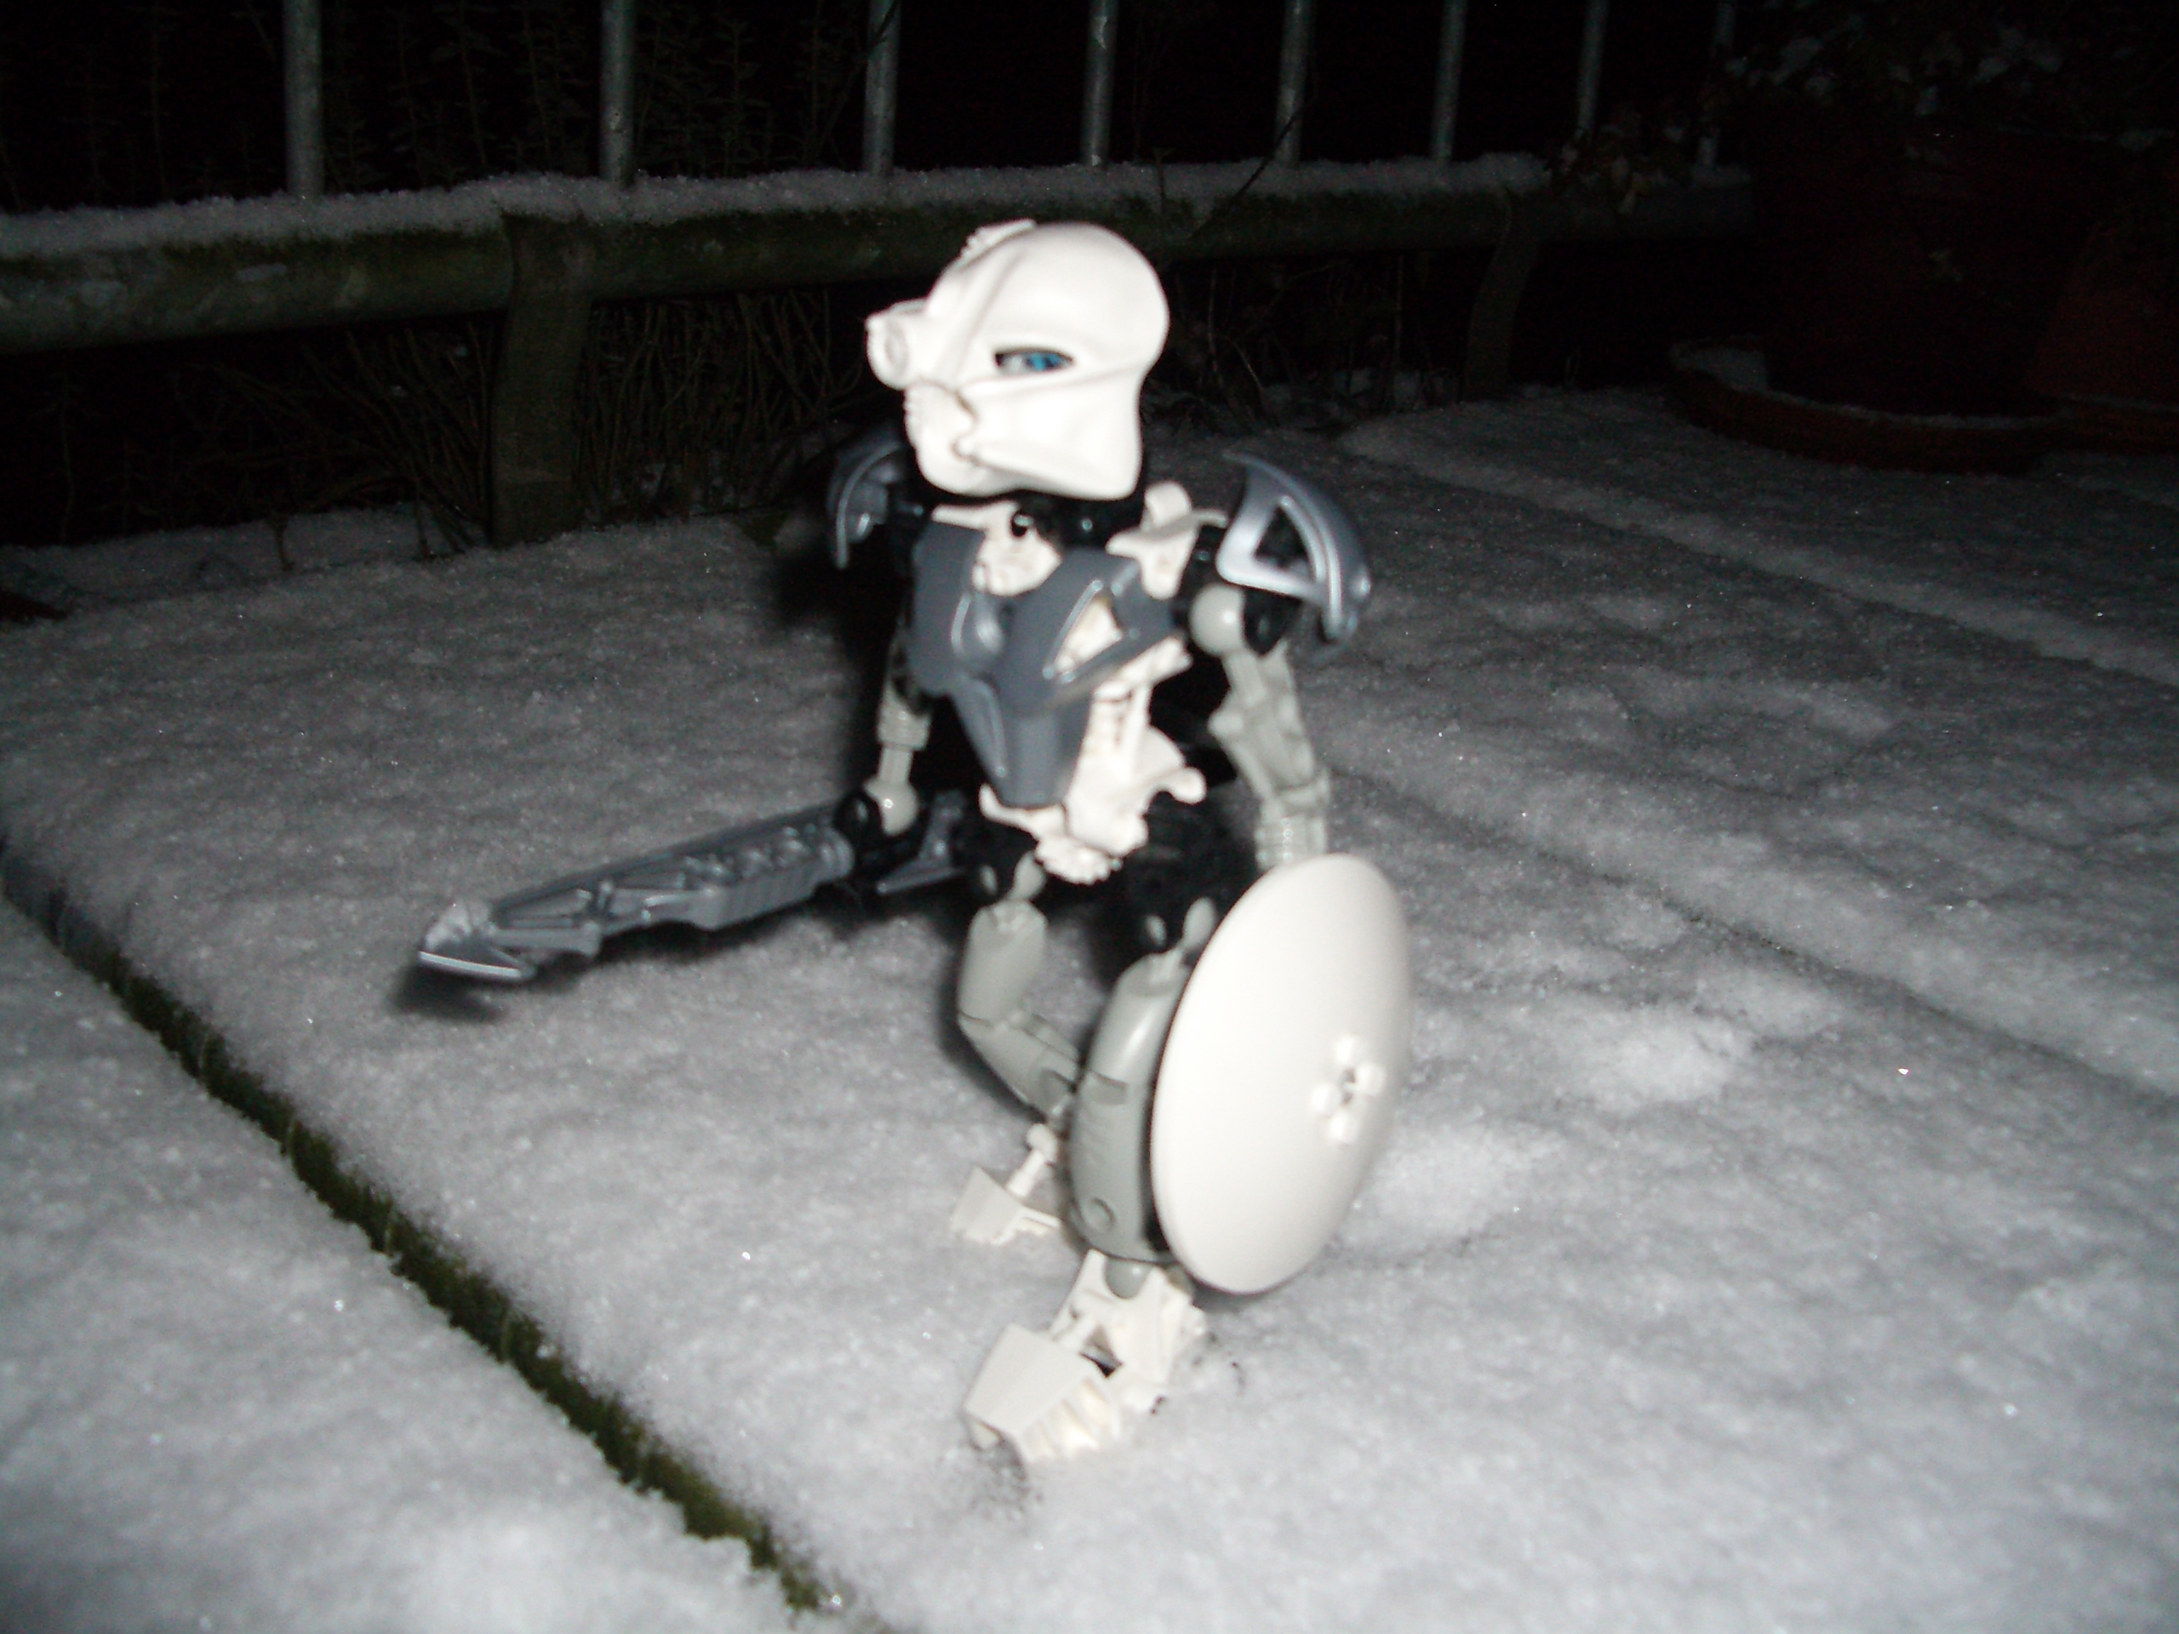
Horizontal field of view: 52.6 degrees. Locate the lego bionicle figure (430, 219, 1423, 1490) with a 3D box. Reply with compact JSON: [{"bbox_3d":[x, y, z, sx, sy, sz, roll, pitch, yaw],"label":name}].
[{"bbox_3d":[-0.032,-0.013,0.345,0.093,0.162,0.173,-11,24,-34],"label":"lego bionicle figure"}]

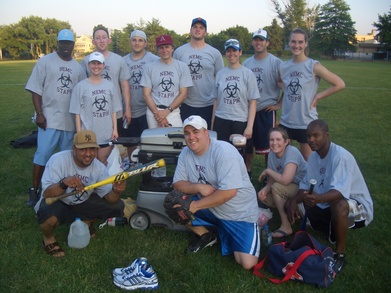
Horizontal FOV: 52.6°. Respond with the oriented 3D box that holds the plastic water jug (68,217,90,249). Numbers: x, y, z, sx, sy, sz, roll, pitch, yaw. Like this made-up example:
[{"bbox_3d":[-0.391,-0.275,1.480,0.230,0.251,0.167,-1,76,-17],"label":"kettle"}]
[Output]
[{"bbox_3d":[-0.965,0.702,3.287,0.157,0.245,0.157,7,15,28],"label":"plastic water jug"}]

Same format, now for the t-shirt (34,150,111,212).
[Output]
[{"bbox_3d":[-1.031,0.287,3.340,0.590,0.490,0.390,-6,14,-24],"label":"t-shirt"}]

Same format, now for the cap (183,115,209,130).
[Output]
[{"bbox_3d":[0.000,-0.171,2.793,0.178,0.125,0.255,5,14,19],"label":"cap"}]

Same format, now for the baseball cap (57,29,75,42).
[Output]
[{"bbox_3d":[-1.245,-1.062,3.800,0.175,0.140,0.260,-4,14,-17],"label":"baseball cap"}]

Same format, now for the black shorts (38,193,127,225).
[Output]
[{"bbox_3d":[-0.939,0.484,3.313,0.650,0.310,0.480,-4,14,-18],"label":"black shorts"}]

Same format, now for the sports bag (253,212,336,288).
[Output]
[{"bbox_3d":[0.765,0.795,2.865,0.480,0.255,0.280,8,15,29],"label":"sports bag"}]

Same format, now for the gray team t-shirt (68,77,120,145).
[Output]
[{"bbox_3d":[-0.980,-0.340,3.883,0.505,0.640,0.280,-3,13,-14],"label":"gray team t-shirt"}]

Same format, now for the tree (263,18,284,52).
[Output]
[{"bbox_3d":[16.088,-22.692,81.967,4.700,8.200,4.700,0,13,0],"label":"tree"}]

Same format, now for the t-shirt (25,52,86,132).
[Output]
[{"bbox_3d":[-1.396,-0.555,3.981,0.620,0.800,0.380,-5,14,-19],"label":"t-shirt"}]

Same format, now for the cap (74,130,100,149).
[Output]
[{"bbox_3d":[-0.866,-0.056,3.170,0.180,0.140,0.265,-8,15,-32],"label":"cap"}]

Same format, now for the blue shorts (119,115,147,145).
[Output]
[{"bbox_3d":[-0.678,-0.226,4.625,0.430,0.480,0.310,0,13,0],"label":"blue shorts"}]

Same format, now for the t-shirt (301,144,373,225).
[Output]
[{"bbox_3d":[1.096,0.293,3.095,0.420,0.630,0.490,-13,18,-44],"label":"t-shirt"}]

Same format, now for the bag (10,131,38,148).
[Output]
[{"bbox_3d":[-2.846,-0.121,6.758,0.580,0.220,0.360,0,13,0],"label":"bag"}]

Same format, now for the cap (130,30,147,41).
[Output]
[{"bbox_3d":[-0.597,-1.153,4.137,0.175,0.130,0.260,0,13,-2],"label":"cap"}]

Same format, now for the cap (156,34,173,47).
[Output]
[{"bbox_3d":[-0.298,-1.018,3.820,0.175,0.140,0.260,1,13,4],"label":"cap"}]

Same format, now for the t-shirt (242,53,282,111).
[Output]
[{"bbox_3d":[0.759,-0.731,4.480,0.500,0.660,0.290,5,14,21],"label":"t-shirt"}]

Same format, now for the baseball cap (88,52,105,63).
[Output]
[{"bbox_3d":[-0.929,-0.835,3.720,0.170,0.140,0.255,-3,13,-13],"label":"baseball cap"}]

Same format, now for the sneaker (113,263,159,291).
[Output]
[{"bbox_3d":[-0.408,0.890,2.709,0.300,0.135,0.112,2,13,8],"label":"sneaker"}]

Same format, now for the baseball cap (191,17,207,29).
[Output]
[{"bbox_3d":[0.038,-1.366,4.320,0.180,0.145,0.260,0,5,0],"label":"baseball cap"}]

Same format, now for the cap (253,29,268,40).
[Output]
[{"bbox_3d":[0.748,-1.296,4.564,0.180,0.145,0.260,5,14,19],"label":"cap"}]

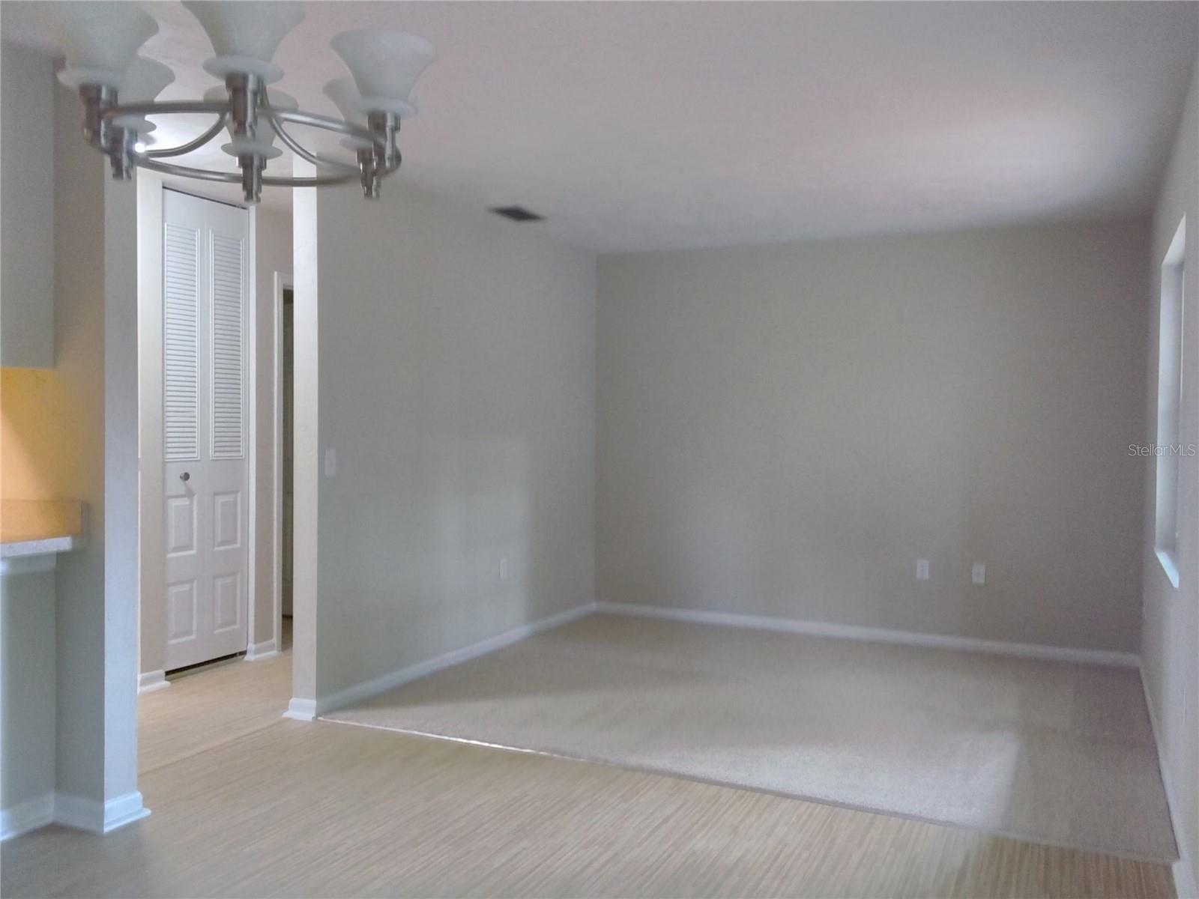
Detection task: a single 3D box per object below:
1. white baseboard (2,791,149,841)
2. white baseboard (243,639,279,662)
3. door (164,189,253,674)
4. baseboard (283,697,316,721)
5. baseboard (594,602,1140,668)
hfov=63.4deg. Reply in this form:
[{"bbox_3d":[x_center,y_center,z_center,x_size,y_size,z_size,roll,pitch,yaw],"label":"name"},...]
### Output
[{"bbox_3d":[-1.637,1.146,3.052,0.235,0.086,0.365,1,2,27],"label":"white baseboard"},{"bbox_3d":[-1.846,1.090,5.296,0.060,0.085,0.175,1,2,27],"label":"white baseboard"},{"bbox_3d":[-2.042,-0.094,5.009,0.035,2.387,0.552,1,2,27],"label":"door"},{"bbox_3d":[-1.300,1.122,4.212,0.148,0.083,0.040,1,2,27],"label":"baseboard"},{"bbox_3d":[1.425,1.110,5.896,3.258,0.076,0.016,1,2,27],"label":"baseboard"}]

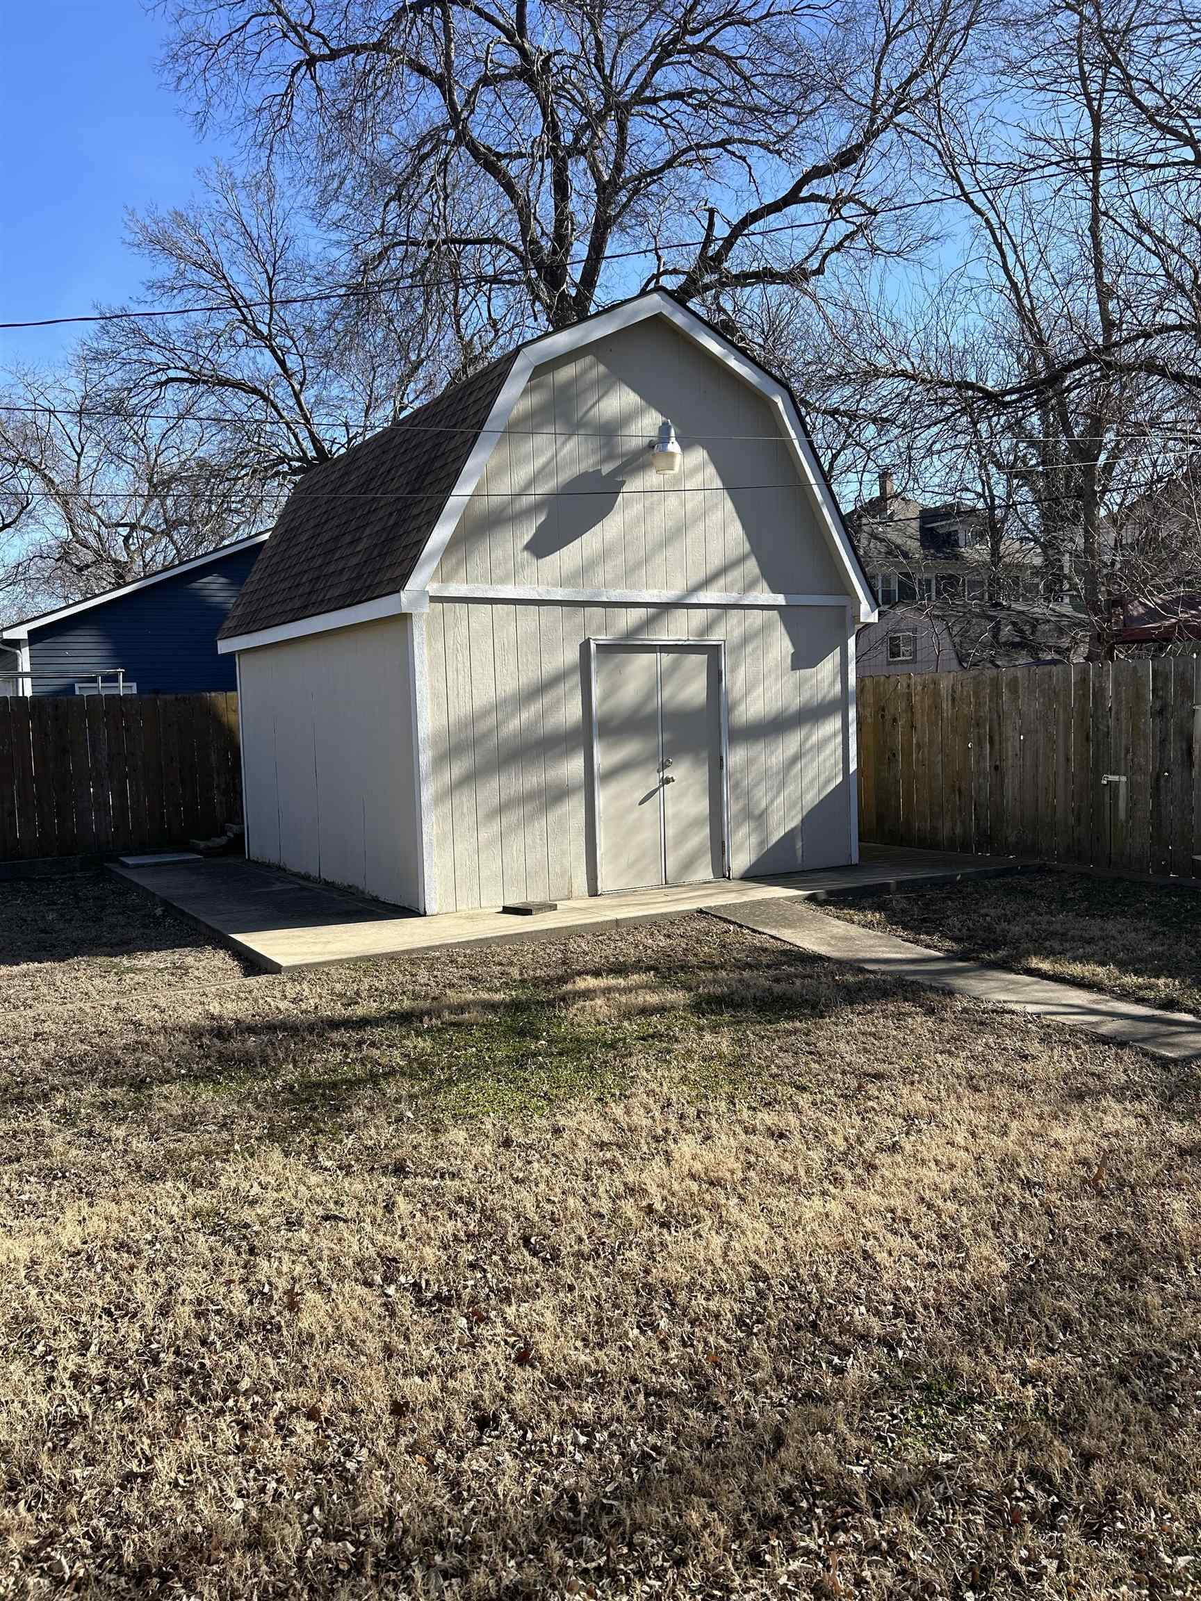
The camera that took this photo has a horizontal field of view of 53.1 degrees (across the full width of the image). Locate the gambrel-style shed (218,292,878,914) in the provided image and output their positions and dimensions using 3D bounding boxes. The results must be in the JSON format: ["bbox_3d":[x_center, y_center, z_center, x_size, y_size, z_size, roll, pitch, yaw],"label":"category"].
[{"bbox_3d":[-0.801,-1.798,12.066,4.708,4.840,5.216,-4,5,-31],"label":"gambrel-style shed"}]

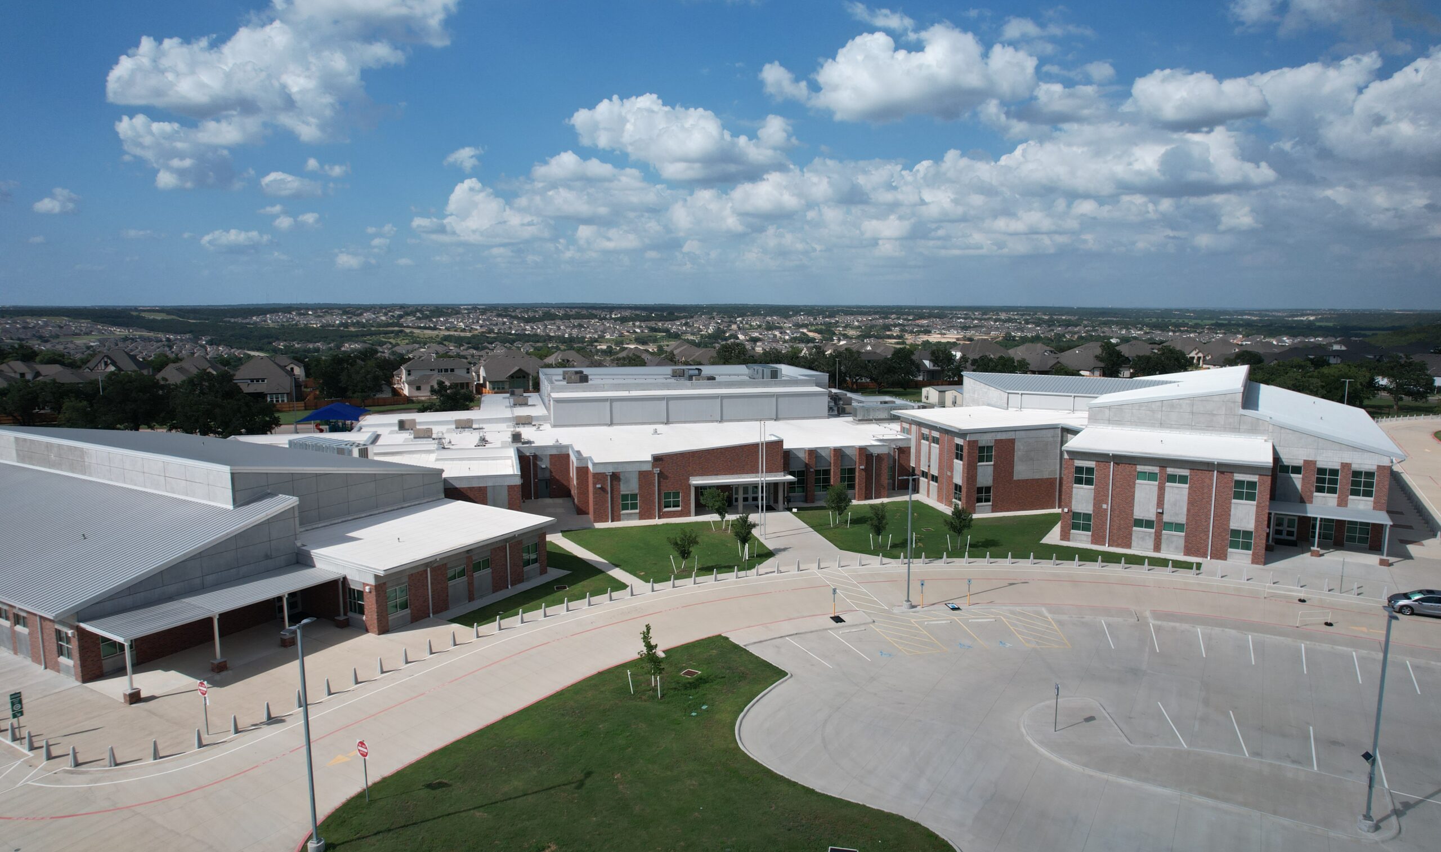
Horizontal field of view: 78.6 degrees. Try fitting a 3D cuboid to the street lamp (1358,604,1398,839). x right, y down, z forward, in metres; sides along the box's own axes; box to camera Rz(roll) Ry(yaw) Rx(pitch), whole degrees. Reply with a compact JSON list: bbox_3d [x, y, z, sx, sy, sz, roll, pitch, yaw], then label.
[{"bbox_3d":[27.839,12.484,37.229,0.820,9.833,1.750,3,8,19],"label":"street lamp"}]

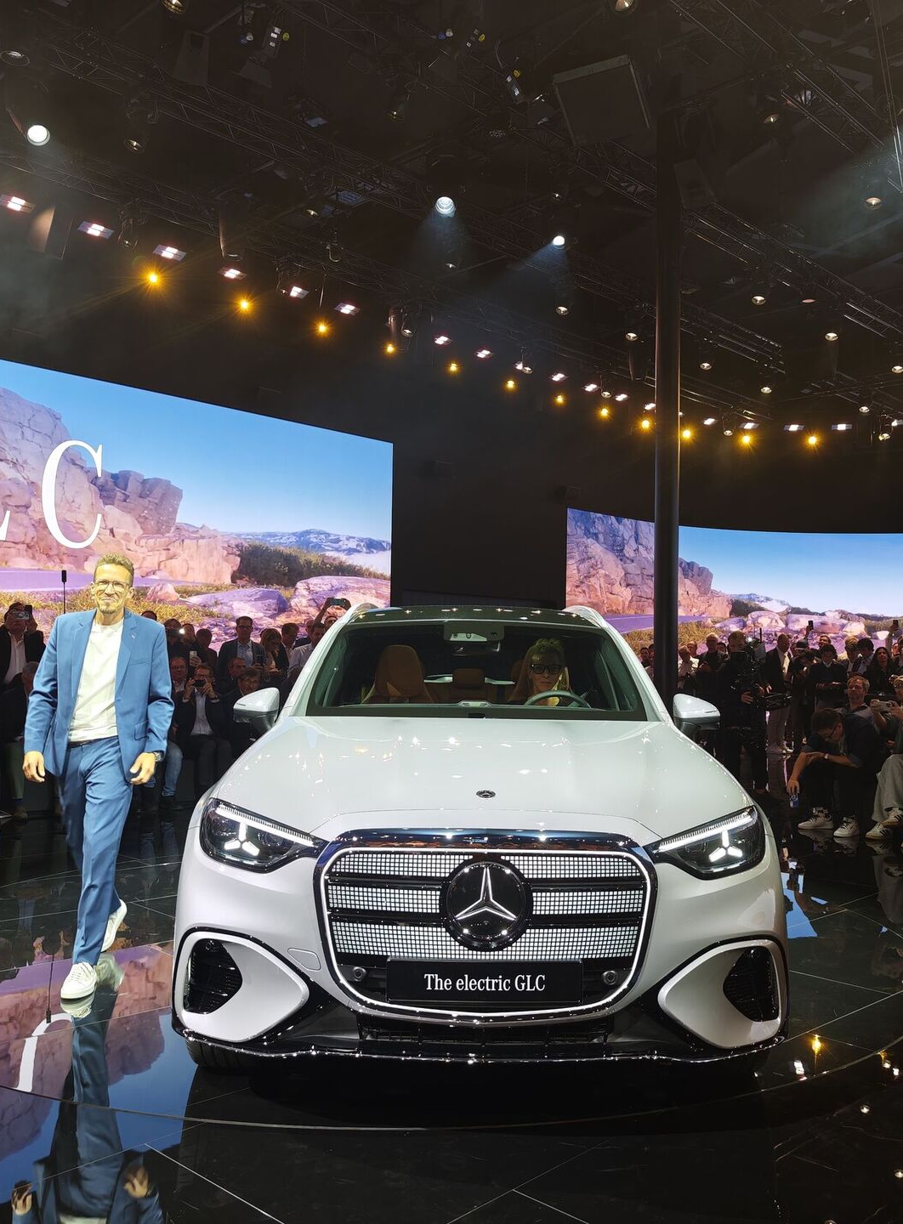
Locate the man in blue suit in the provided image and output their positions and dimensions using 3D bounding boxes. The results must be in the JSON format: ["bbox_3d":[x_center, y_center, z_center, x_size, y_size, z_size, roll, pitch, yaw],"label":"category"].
[{"bbox_3d":[-1.493,0.642,4.668,0.610,1.800,0.720,1,-2,-6],"label":"man in blue suit"}]

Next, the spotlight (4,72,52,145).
[{"bbox_3d":[-3.362,-3.979,8.600,0.340,0.360,0.460,-10,45,-28],"label":"spotlight"}]

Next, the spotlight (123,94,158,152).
[{"bbox_3d":[-2.434,-3.833,8.500,0.270,0.400,0.250,13,-10,-16],"label":"spotlight"}]

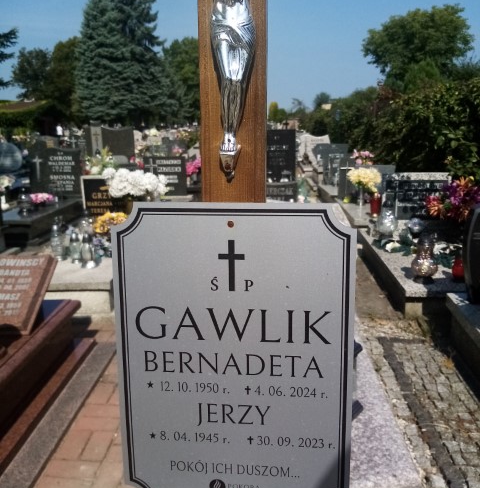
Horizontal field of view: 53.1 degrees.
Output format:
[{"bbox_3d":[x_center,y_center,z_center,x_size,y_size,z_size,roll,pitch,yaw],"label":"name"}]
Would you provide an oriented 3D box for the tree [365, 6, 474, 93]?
[{"bbox_3d":[10.395,-10.056,28.364,6.522,7.445,6.522,1,15,3],"label":"tree"}]

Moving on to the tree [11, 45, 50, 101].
[{"bbox_3d":[-21.221,-16.040,49.536,4.500,8.044,4.500,1,15,3],"label":"tree"}]

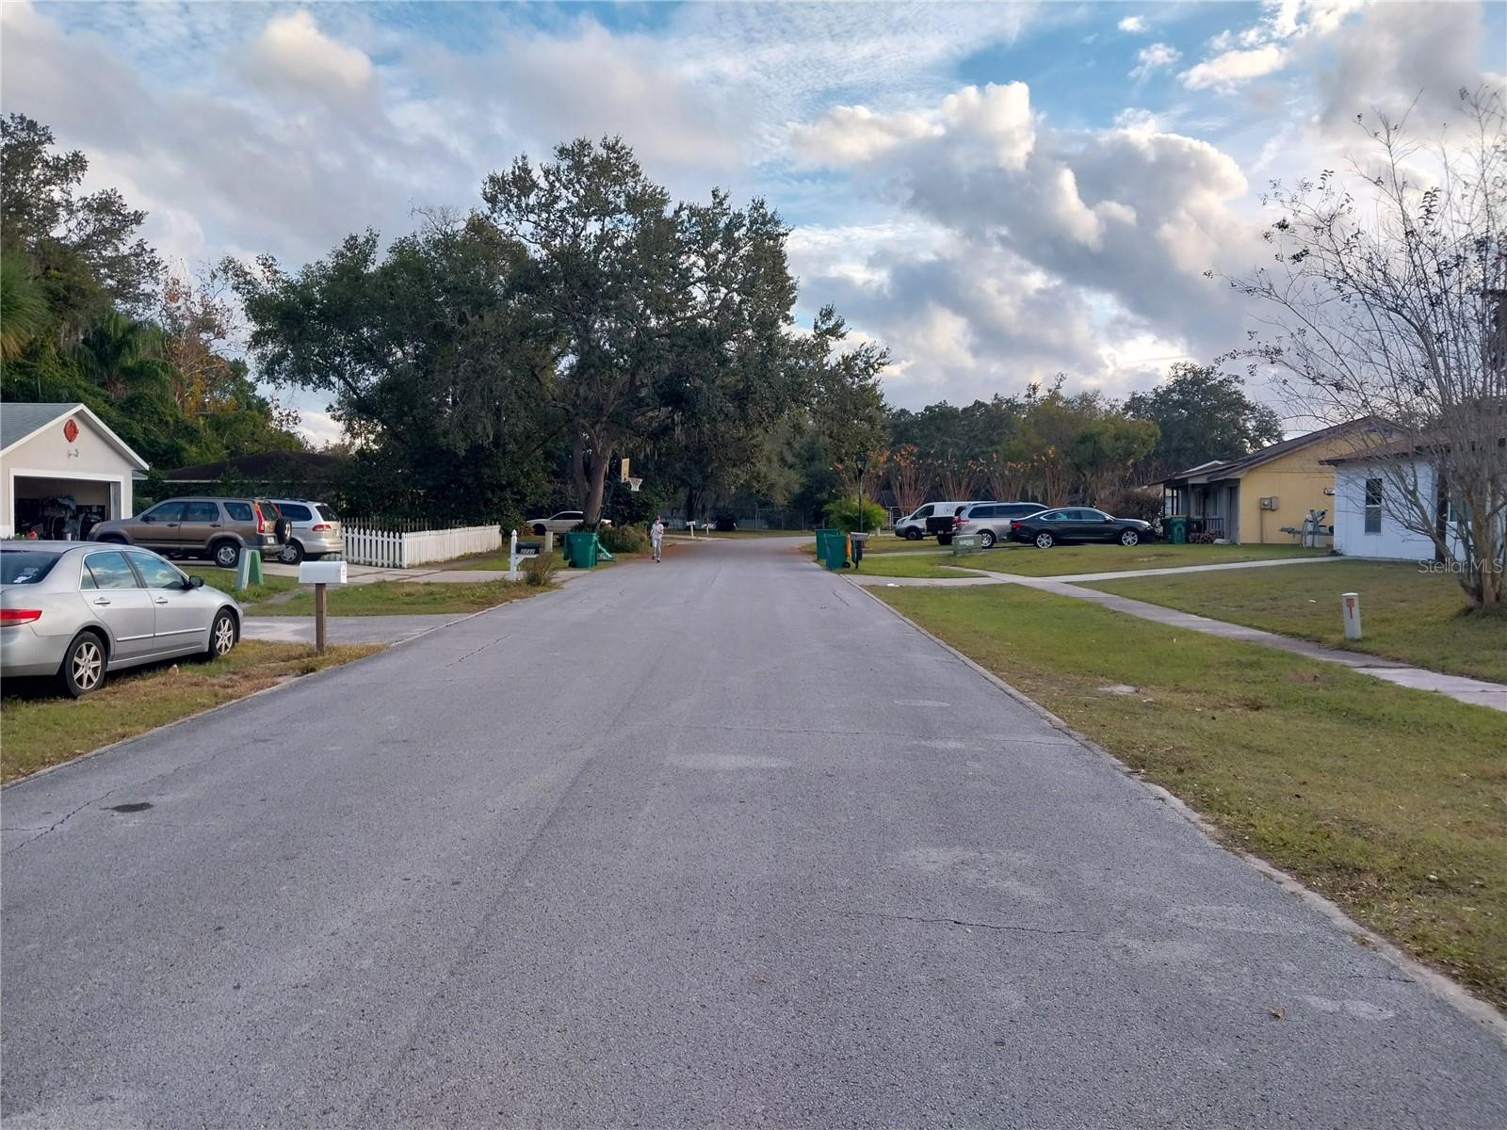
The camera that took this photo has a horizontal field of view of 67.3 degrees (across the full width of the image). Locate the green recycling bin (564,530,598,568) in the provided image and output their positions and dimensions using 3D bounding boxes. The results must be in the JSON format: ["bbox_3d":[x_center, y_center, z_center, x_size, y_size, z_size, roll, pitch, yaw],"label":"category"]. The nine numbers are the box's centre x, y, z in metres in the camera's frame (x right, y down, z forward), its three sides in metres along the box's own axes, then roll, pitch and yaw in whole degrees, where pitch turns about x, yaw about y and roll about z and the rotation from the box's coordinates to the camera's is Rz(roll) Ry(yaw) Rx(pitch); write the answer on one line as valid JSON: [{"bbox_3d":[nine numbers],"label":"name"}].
[{"bbox_3d":[-5.211,-0.449,34.500,0.760,1.090,0.640,0,2,10],"label":"green recycling bin"}]

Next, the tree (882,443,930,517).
[{"bbox_3d":[9.848,-4.830,72.000,3.100,5.500,3.100,0,2,0],"label":"tree"}]

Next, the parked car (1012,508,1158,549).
[{"bbox_3d":[11.750,-1.330,40.400,5.080,1.490,1.850,0,2,3],"label":"parked car"}]

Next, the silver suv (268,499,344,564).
[{"bbox_3d":[-13.750,-0.920,30.800,4.900,1.720,1.860,0,2,-5],"label":"silver suv"}]

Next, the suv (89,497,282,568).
[{"bbox_3d":[-13.850,-0.800,28.000,4.550,1.680,1.780,0,2,-2],"label":"suv"}]

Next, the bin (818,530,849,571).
[{"bbox_3d":[2.529,-0.384,34.200,0.760,1.090,0.640,0,2,-6],"label":"bin"}]

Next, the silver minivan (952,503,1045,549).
[{"bbox_3d":[10.400,-1.560,44.300,5.050,1.760,1.970,0,2,0],"label":"silver minivan"}]

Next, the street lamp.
[{"bbox_3d":[4.028,-2.315,42.000,0.420,3.720,0.420,0,2,0],"label":"street lamp"}]

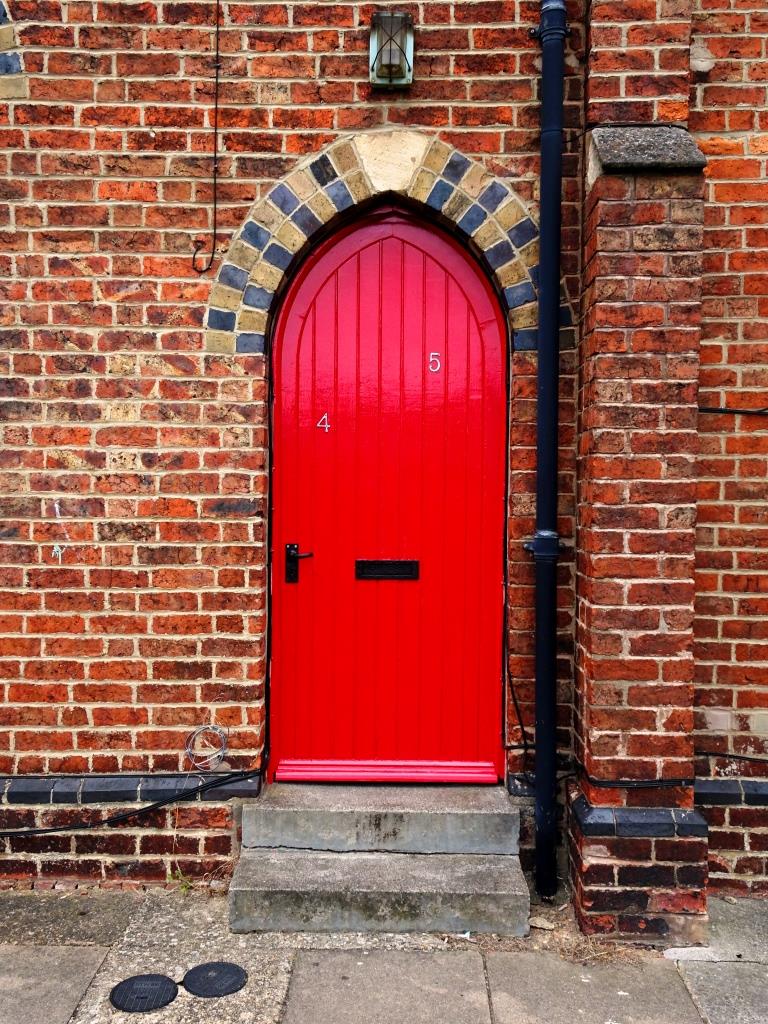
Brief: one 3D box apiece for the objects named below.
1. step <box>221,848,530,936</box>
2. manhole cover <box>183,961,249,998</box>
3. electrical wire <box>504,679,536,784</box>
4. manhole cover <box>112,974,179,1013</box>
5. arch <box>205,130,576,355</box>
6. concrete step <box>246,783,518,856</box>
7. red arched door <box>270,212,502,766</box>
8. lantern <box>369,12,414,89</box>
[{"bbox_3d":[-0.015,1.357,3.280,1.019,0.153,0.320,0,3,0],"label":"step"},{"bbox_3d":[-0.527,1.470,2.865,0.202,0.020,0.202,0,3,0],"label":"manhole cover"},{"bbox_3d":[0.518,0.828,3.454,0.120,0.421,0.060,0,3,0],"label":"electrical wire"},{"bbox_3d":[-0.728,1.474,2.788,0.200,0.020,0.200,0,3,0],"label":"manhole cover"},{"bbox_3d":[0.029,-0.985,3.408,1.366,0.798,0.130,0,3,0],"label":"arch"},{"bbox_3d":[-0.012,1.180,3.520,1.032,0.171,0.240,0,3,0],"label":"concrete step"},{"bbox_3d":[0.020,-0.044,3.574,0.925,2.237,0.070,0,3,0],"label":"red arched door"},{"bbox_3d":[0.029,-1.650,3.254,0.157,0.252,0.110,0,3,0],"label":"lantern"}]

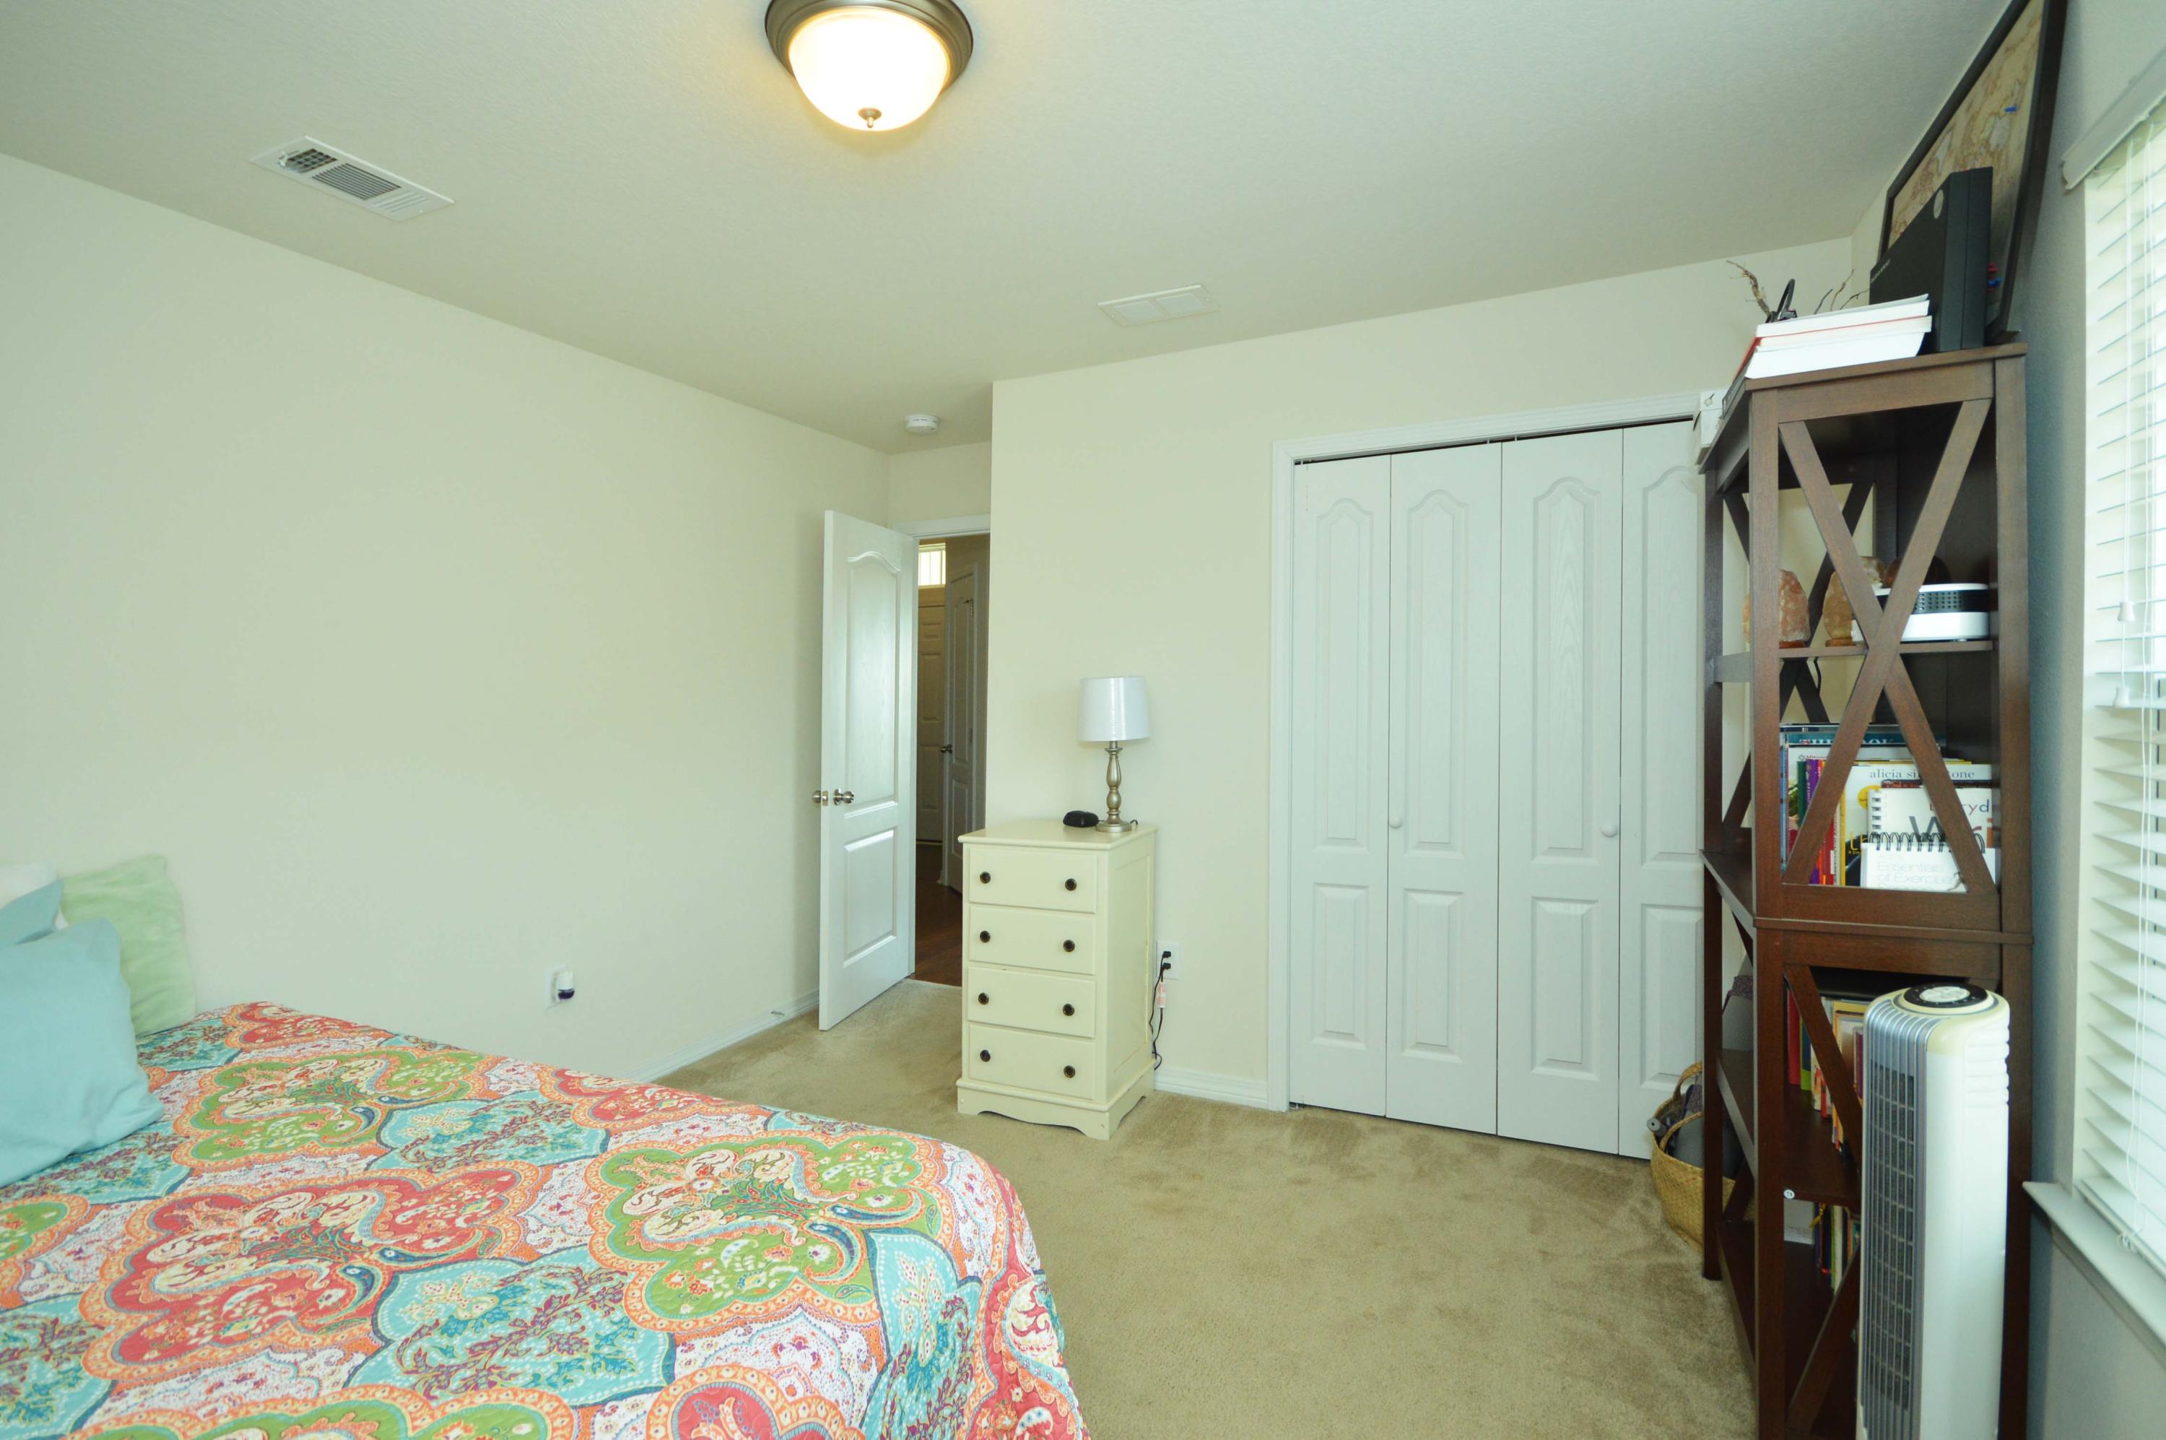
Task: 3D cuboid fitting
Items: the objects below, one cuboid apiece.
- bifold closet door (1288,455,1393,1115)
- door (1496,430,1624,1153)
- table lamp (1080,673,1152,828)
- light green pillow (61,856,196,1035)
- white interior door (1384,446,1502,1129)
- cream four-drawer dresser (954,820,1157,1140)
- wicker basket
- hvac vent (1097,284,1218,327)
[{"bbox_3d":[0.796,0.212,2.974,0.295,2.007,0.035,0,3,25],"label":"bifold closet door"},{"bbox_3d":[1.345,0.216,2.716,0.303,2.007,0.035,0,3,25],"label":"door"},{"bbox_3d":[0.102,0.112,3.104,0.230,0.505,0.230,-1,3,0],"label":"table lamp"},{"bbox_3d":[-2.084,0.504,1.877,0.150,0.390,0.480,-16,-4,25],"label":"light green pillow"},{"bbox_3d":[1.066,0.214,2.847,0.303,2.007,0.035,0,3,25],"label":"white interior door"},{"bbox_3d":[-0.083,0.811,3.150,0.530,0.890,0.380,0,3,25],"label":"cream four-drawer dresser"},{"bbox_3d":[1.596,1.084,2.337,0.390,0.380,0.390,0,3,25],"label":"wicker basket"},{"bbox_3d":[0.216,-1.154,2.711,0.300,0.020,0.200,0,3,25],"label":"hvac vent"}]

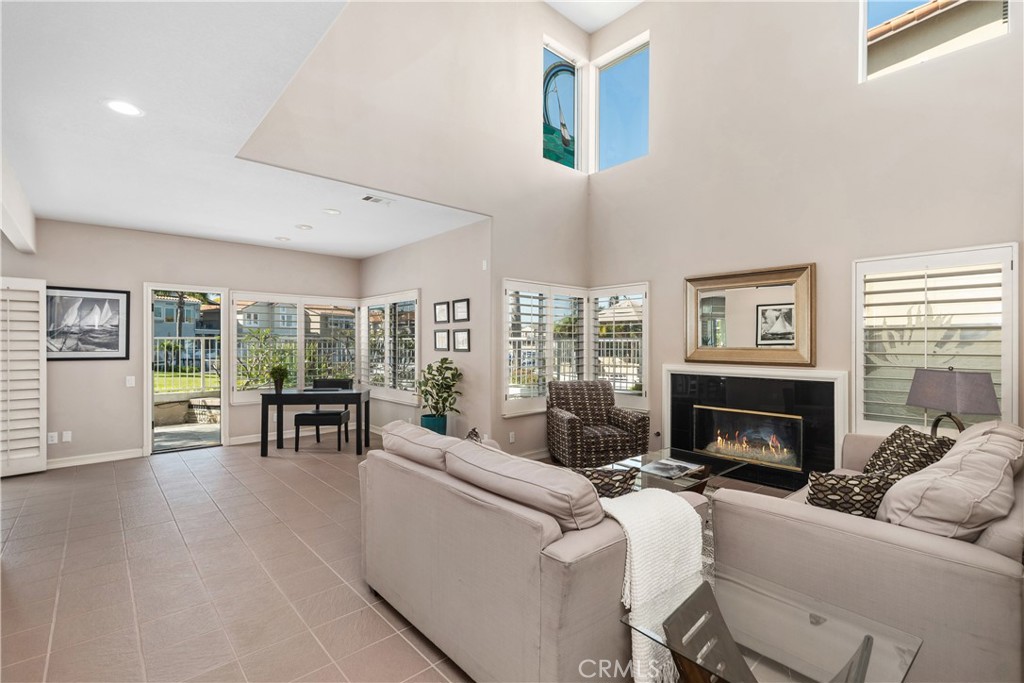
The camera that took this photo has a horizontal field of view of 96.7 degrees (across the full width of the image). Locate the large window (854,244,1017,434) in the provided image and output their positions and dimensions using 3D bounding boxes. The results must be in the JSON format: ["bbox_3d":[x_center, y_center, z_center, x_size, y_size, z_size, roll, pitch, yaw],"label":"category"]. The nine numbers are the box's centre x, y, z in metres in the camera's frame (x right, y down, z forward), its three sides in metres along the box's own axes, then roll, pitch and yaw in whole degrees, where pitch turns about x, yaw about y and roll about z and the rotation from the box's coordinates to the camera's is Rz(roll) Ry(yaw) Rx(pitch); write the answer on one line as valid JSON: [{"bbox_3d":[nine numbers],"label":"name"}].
[{"bbox_3d":[3.277,0.070,3.589,0.080,1.540,0.950,0,0,-42],"label":"large window"}]

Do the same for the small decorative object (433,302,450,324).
[{"bbox_3d":[-0.867,-0.353,5.636,0.025,0.267,0.308,0,0,-42],"label":"small decorative object"}]

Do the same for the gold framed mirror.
[{"bbox_3d":[2.338,-0.235,4.573,0.065,0.920,1.213,0,0,-42],"label":"gold framed mirror"}]

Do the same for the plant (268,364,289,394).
[{"bbox_3d":[-2.900,0.467,5.670,0.225,0.355,0.225,0,0,0],"label":"plant"}]

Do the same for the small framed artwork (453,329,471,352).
[{"bbox_3d":[-0.570,-0.006,5.273,0.022,0.256,0.326,0,0,-42],"label":"small framed artwork"}]

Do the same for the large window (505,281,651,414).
[{"bbox_3d":[0.770,0.070,5.244,1.531,1.540,0.913,0,0,-42],"label":"large window"}]

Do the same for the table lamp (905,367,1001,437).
[{"bbox_3d":[3.104,0.505,3.220,0.255,0.650,0.469,0,0,8],"label":"table lamp"}]

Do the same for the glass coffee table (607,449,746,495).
[{"bbox_3d":[1.203,1.188,3.507,1.200,0.430,0.690,0,0,-40],"label":"glass coffee table"}]

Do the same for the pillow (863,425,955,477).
[{"bbox_3d":[2.690,0.810,3.090,0.150,0.430,0.430,37,3,-12],"label":"pillow"}]

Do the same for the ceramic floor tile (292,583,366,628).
[{"bbox_3d":[-0.969,1.405,2.421,0.305,0.010,0.305,0,0,-42],"label":"ceramic floor tile"}]

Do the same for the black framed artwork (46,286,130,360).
[{"bbox_3d":[-4.940,-0.190,5.111,1.000,0.818,0.030,0,0,-42],"label":"black framed artwork"}]

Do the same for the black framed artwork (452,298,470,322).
[{"bbox_3d":[-0.575,-0.352,5.280,0.022,0.256,0.321,0,0,-42],"label":"black framed artwork"}]

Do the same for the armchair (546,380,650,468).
[{"bbox_3d":[0.952,0.945,5.243,0.920,0.910,0.790,0,0,-13],"label":"armchair"}]

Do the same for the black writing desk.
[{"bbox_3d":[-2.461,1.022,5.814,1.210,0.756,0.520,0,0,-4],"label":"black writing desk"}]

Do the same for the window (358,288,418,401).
[{"bbox_3d":[-1.846,0.075,6.723,0.080,1.550,1.881,0,0,-42],"label":"window"}]

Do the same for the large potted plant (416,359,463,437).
[{"bbox_3d":[-0.836,0.786,5.210,0.540,1.228,0.540,0,0,0],"label":"large potted plant"}]

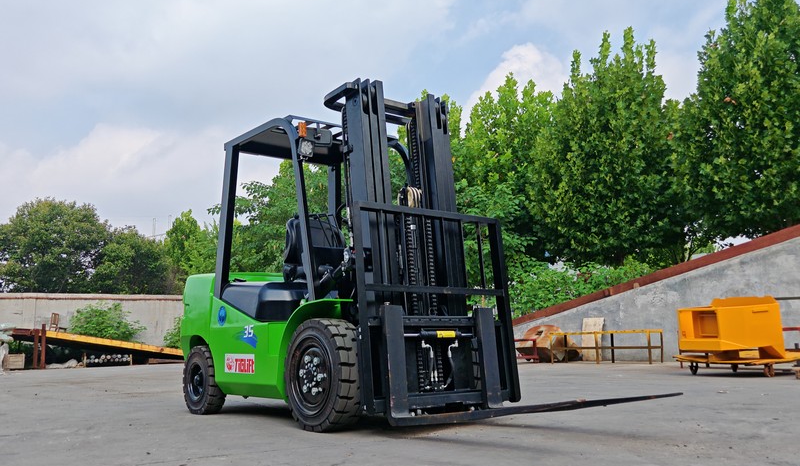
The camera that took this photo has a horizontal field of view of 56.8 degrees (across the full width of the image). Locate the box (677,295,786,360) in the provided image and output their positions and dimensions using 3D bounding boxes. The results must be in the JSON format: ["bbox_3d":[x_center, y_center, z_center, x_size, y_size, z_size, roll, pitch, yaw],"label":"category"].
[{"bbox_3d":[5.173,1.509,11.613,1.000,0.970,1.300,2,-10,-21],"label":"box"}]

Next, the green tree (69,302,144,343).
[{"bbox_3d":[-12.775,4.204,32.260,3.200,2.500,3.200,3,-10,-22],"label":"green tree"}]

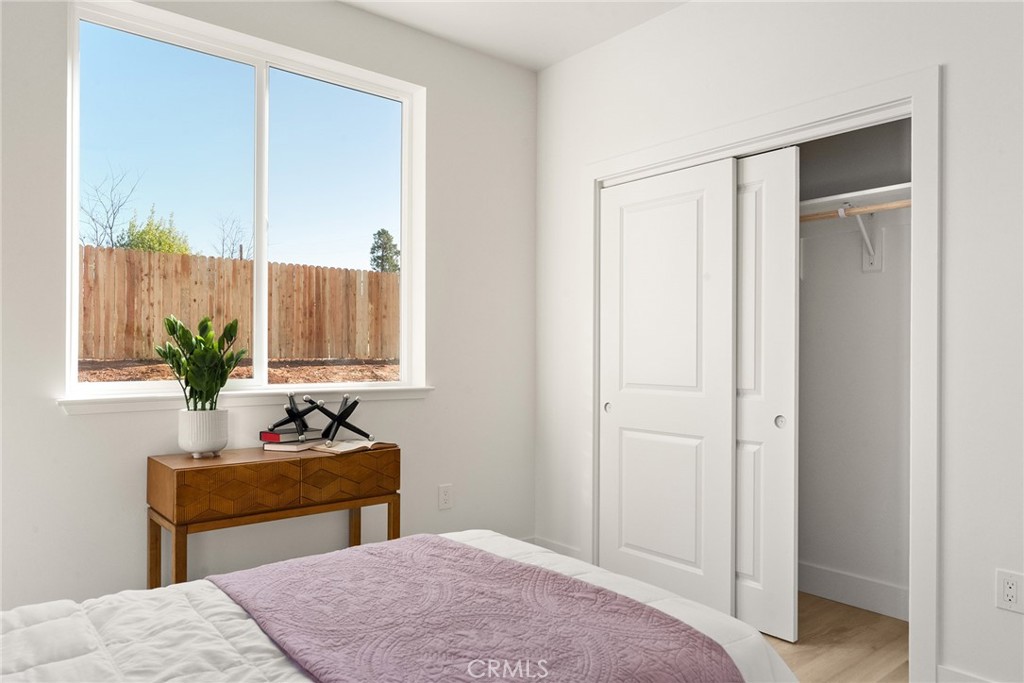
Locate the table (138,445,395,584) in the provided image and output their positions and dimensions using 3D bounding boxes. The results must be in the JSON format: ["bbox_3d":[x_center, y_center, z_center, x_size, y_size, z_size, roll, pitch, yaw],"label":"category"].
[{"bbox_3d":[-0.915,0.827,2.591,0.845,0.769,0.350,1,0,-39],"label":"table"}]

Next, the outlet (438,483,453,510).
[{"bbox_3d":[-0.338,0.803,3.370,0.076,0.125,0.010,1,0,-40],"label":"outlet"}]

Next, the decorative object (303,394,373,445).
[{"bbox_3d":[-0.735,0.334,2.826,0.285,0.210,0.250,0,0,-23],"label":"decorative object"}]

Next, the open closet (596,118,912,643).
[{"bbox_3d":[1.158,0.194,3.047,0.640,2.065,1.490,1,0,-40],"label":"open closet"}]

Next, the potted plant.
[{"bbox_3d":[-1.180,0.168,2.505,0.330,0.540,0.300,0,0,-18],"label":"potted plant"}]

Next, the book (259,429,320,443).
[{"bbox_3d":[-0.929,0.398,2.789,0.135,0.039,0.200,0,0,41],"label":"book"}]

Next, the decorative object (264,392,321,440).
[{"bbox_3d":[-0.914,0.317,2.785,0.235,0.200,0.210,0,0,-18],"label":"decorative object"}]

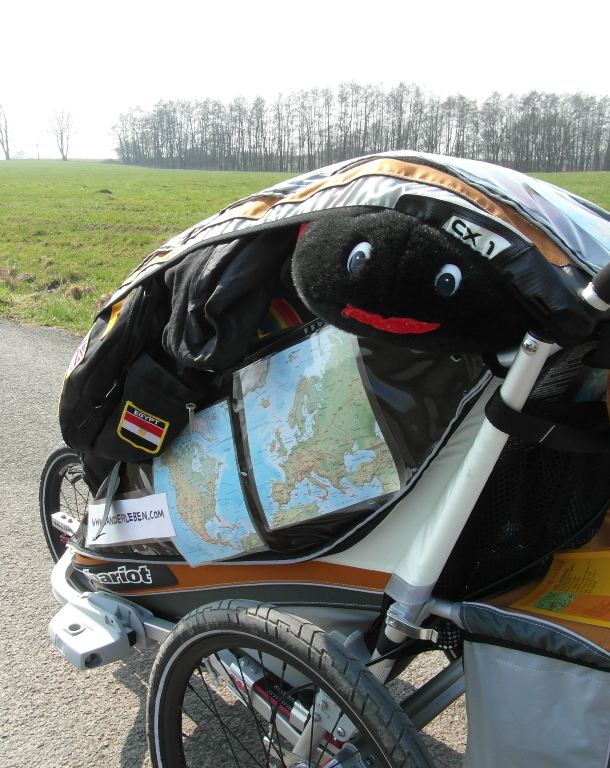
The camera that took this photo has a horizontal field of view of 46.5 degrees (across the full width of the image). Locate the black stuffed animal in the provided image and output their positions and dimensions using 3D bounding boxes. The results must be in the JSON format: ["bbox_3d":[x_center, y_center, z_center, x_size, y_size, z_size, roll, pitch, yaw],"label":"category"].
[{"bbox_3d":[0.121,-0.113,0.785,0.270,0.165,0.170,18,17,15],"label":"black stuffed animal"}]

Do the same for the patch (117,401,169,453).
[{"bbox_3d":[-0.237,0.065,1.040,0.067,0.069,0.005,26,27,0],"label":"patch"}]

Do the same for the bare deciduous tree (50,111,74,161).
[{"bbox_3d":[-49.729,-50.699,145.000,4.700,9.643,4.600,-6,18,-17],"label":"bare deciduous tree"}]

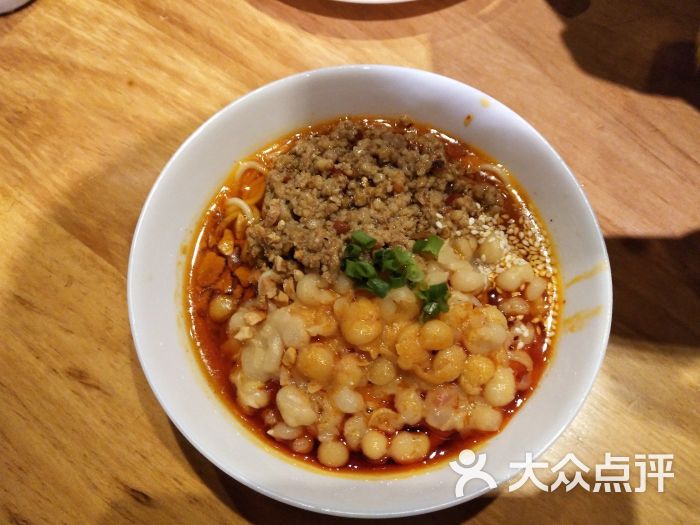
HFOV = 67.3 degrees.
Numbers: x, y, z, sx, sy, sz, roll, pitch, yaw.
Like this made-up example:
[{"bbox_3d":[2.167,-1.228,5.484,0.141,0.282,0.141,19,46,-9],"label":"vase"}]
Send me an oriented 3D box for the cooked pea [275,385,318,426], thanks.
[{"bbox_3d":[-0.019,0.053,0.195,0.012,0.011,0.017,-42,75,-15],"label":"cooked pea"}]

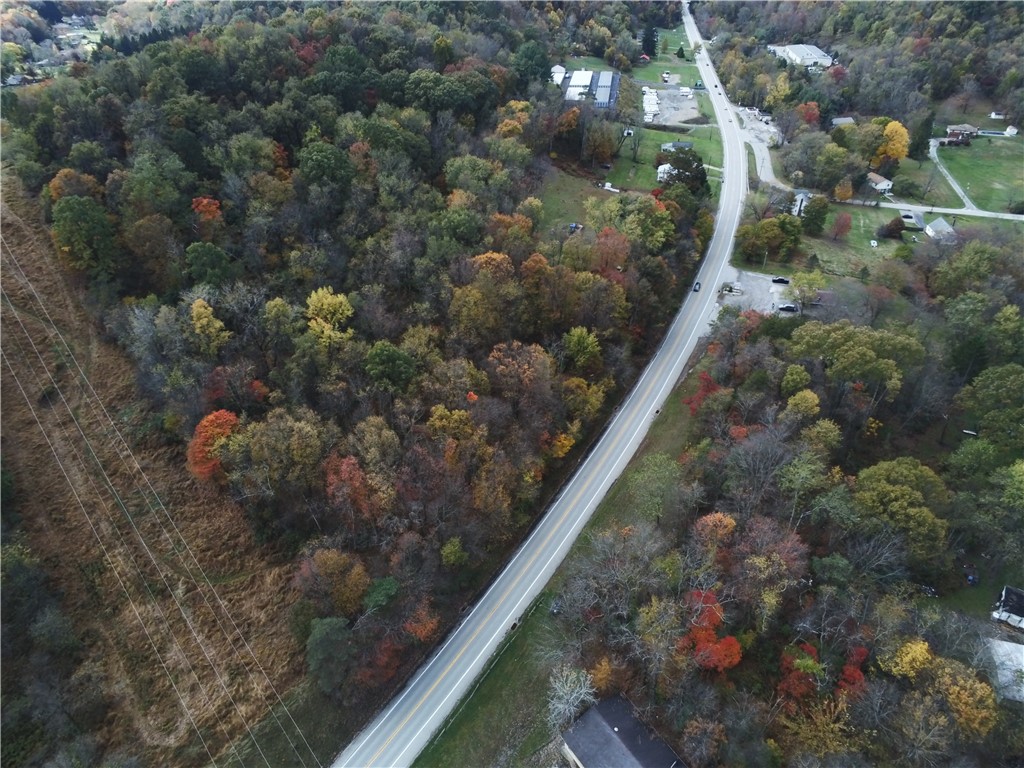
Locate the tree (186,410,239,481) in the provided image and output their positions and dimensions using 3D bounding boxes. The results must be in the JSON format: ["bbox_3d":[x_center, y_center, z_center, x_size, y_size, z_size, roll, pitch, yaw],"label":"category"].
[{"bbox_3d":[-63.280,13.000,143.770,10.500,16.000,10.500,-1,37,0],"label":"tree"}]

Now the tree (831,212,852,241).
[{"bbox_3d":[123.210,-58.890,254.420,6.800,10.500,6.800,-1,37,0],"label":"tree"}]

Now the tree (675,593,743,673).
[{"bbox_3d":[36.450,46.230,125.580,11.500,15.000,11.500,0,37,0],"label":"tree"}]

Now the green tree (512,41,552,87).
[{"bbox_3d":[10.770,-175.870,376.010,19.000,23.000,19.000,-1,37,0],"label":"green tree"}]

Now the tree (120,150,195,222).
[{"bbox_3d":[-99.660,-55.240,191.290,17.500,18.000,17.500,0,37,0],"label":"tree"}]

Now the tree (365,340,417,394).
[{"bbox_3d":[-29.920,-2.450,168.930,12.500,17.000,12.500,-1,37,0],"label":"tree"}]

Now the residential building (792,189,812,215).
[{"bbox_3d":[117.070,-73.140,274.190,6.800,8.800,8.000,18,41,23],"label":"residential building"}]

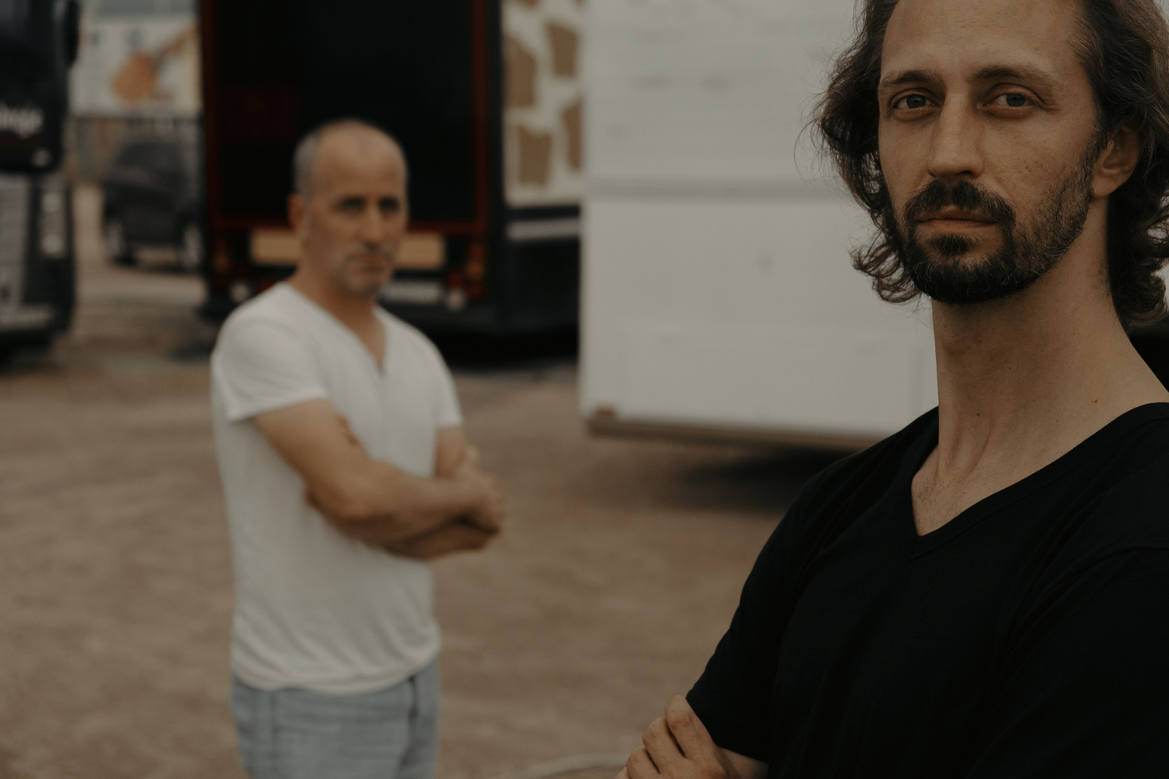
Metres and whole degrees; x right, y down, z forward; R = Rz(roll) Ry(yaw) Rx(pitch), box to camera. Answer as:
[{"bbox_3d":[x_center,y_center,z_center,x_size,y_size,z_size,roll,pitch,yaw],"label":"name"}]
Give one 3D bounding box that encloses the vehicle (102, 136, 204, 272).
[{"bbox_3d":[-4.799,-2.429,32.110,1.820,1.570,4.350,-4,7,-32],"label":"vehicle"}]

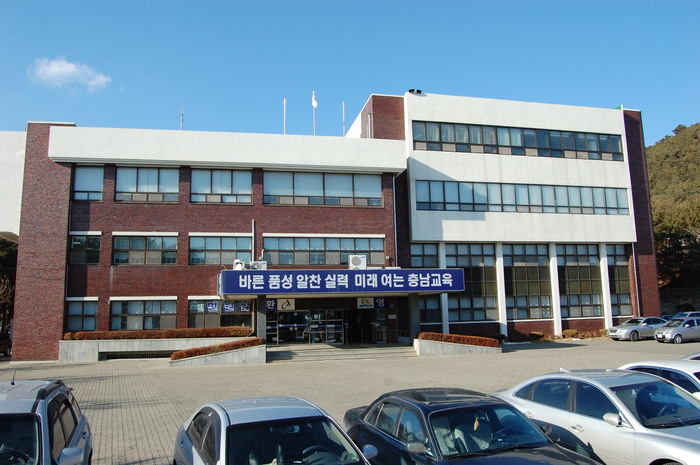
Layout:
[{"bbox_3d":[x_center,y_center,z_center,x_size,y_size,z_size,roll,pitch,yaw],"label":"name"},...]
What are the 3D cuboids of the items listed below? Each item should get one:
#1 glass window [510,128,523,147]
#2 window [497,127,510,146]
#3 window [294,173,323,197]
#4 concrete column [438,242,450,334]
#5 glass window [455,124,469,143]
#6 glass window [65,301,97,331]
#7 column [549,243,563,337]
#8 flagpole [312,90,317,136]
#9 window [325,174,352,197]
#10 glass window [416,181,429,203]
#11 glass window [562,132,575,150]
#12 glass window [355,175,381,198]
[{"bbox_3d":[11.632,-6.594,36.543,1.011,1.328,0.120,0,-8,-12],"label":"glass window"},{"bbox_3d":[10.764,-6.732,36.772,0.962,1.409,0.120,1,-7,-12],"label":"window"},{"bbox_3d":[-2.609,-3.055,33.450,1.906,1.551,0.100,0,-8,-11],"label":"window"},{"bbox_3d":[6.538,4.129,36.156,0.420,6.878,0.420,1,-9,-12],"label":"concrete column"},{"bbox_3d":[7.878,-6.939,36.904,1.050,1.399,0.100,1,-9,-12],"label":"glass window"},{"bbox_3d":[-14.669,4.535,28.650,1.685,1.717,0.120,1,-7,-12],"label":"glass window"},{"bbox_3d":[14.946,4.178,38.058,0.420,6.878,0.420,1,-9,-12],"label":"column"},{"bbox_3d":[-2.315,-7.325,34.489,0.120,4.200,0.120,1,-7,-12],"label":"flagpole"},{"bbox_3d":[-0.719,-2.938,32.784,1.811,1.462,0.120,1,-7,-12],"label":"window"},{"bbox_3d":[4.975,-2.757,35.613,1.020,1.507,0.100,1,-9,-12],"label":"glass window"},{"bbox_3d":[15.548,-6.473,37.355,1.001,1.379,0.120,0,-8,-12],"label":"glass window"},{"bbox_3d":[1.161,-3.017,34.204,1.853,1.566,0.100,0,-8,-11],"label":"glass window"}]

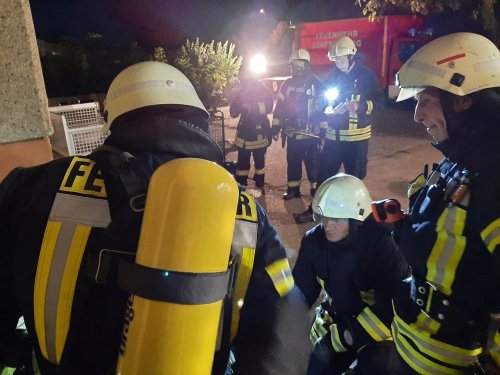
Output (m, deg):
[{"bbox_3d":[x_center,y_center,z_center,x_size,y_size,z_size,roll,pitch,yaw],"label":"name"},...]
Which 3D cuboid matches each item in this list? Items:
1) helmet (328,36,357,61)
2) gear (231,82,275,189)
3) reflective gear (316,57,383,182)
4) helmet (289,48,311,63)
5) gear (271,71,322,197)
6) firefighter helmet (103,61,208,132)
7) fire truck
[{"bbox_3d":[0.961,-1.449,3.896,0.310,0.220,0.250,-29,31,-29],"label":"helmet"},{"bbox_3d":[0.034,-0.688,5.039,0.560,1.470,0.420,3,19,11],"label":"gear"},{"bbox_3d":[1.124,-0.574,4.239,0.630,1.660,0.470,14,23,38],"label":"reflective gear"},{"bbox_3d":[0.573,-1.523,4.344,0.250,0.190,0.300,10,33,28],"label":"helmet"},{"bbox_3d":[0.593,-0.652,4.685,0.600,1.580,0.460,5,19,17],"label":"gear"},{"bbox_3d":[-0.234,-0.214,0.920,0.255,0.195,0.310,-8,5,-21],"label":"firefighter helmet"},{"bbox_3d":[4.671,-5.365,16.131,6.800,3.300,2.450,15,24,39],"label":"fire truck"}]

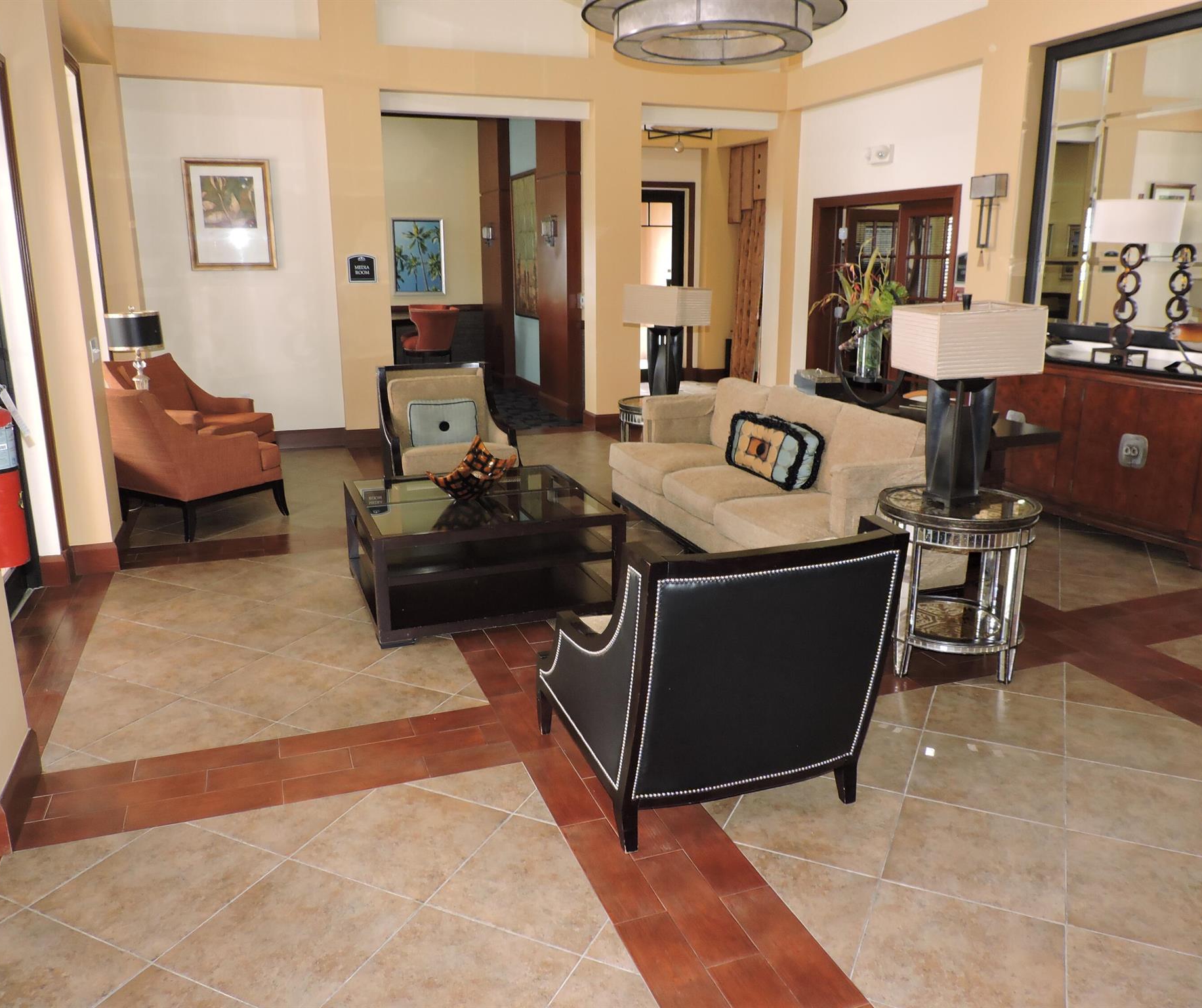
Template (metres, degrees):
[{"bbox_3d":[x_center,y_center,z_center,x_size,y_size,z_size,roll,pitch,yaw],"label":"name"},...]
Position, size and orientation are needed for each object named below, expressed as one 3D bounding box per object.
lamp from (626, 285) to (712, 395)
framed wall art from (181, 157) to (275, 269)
[{"bbox_3d":[0.442,-1.101,6.470,0.450,0.821,0.355,11,17,39],"label":"lamp"},{"bbox_3d":[-3.130,-2.437,7.873,0.686,0.902,0.038,-5,14,-19],"label":"framed wall art"}]

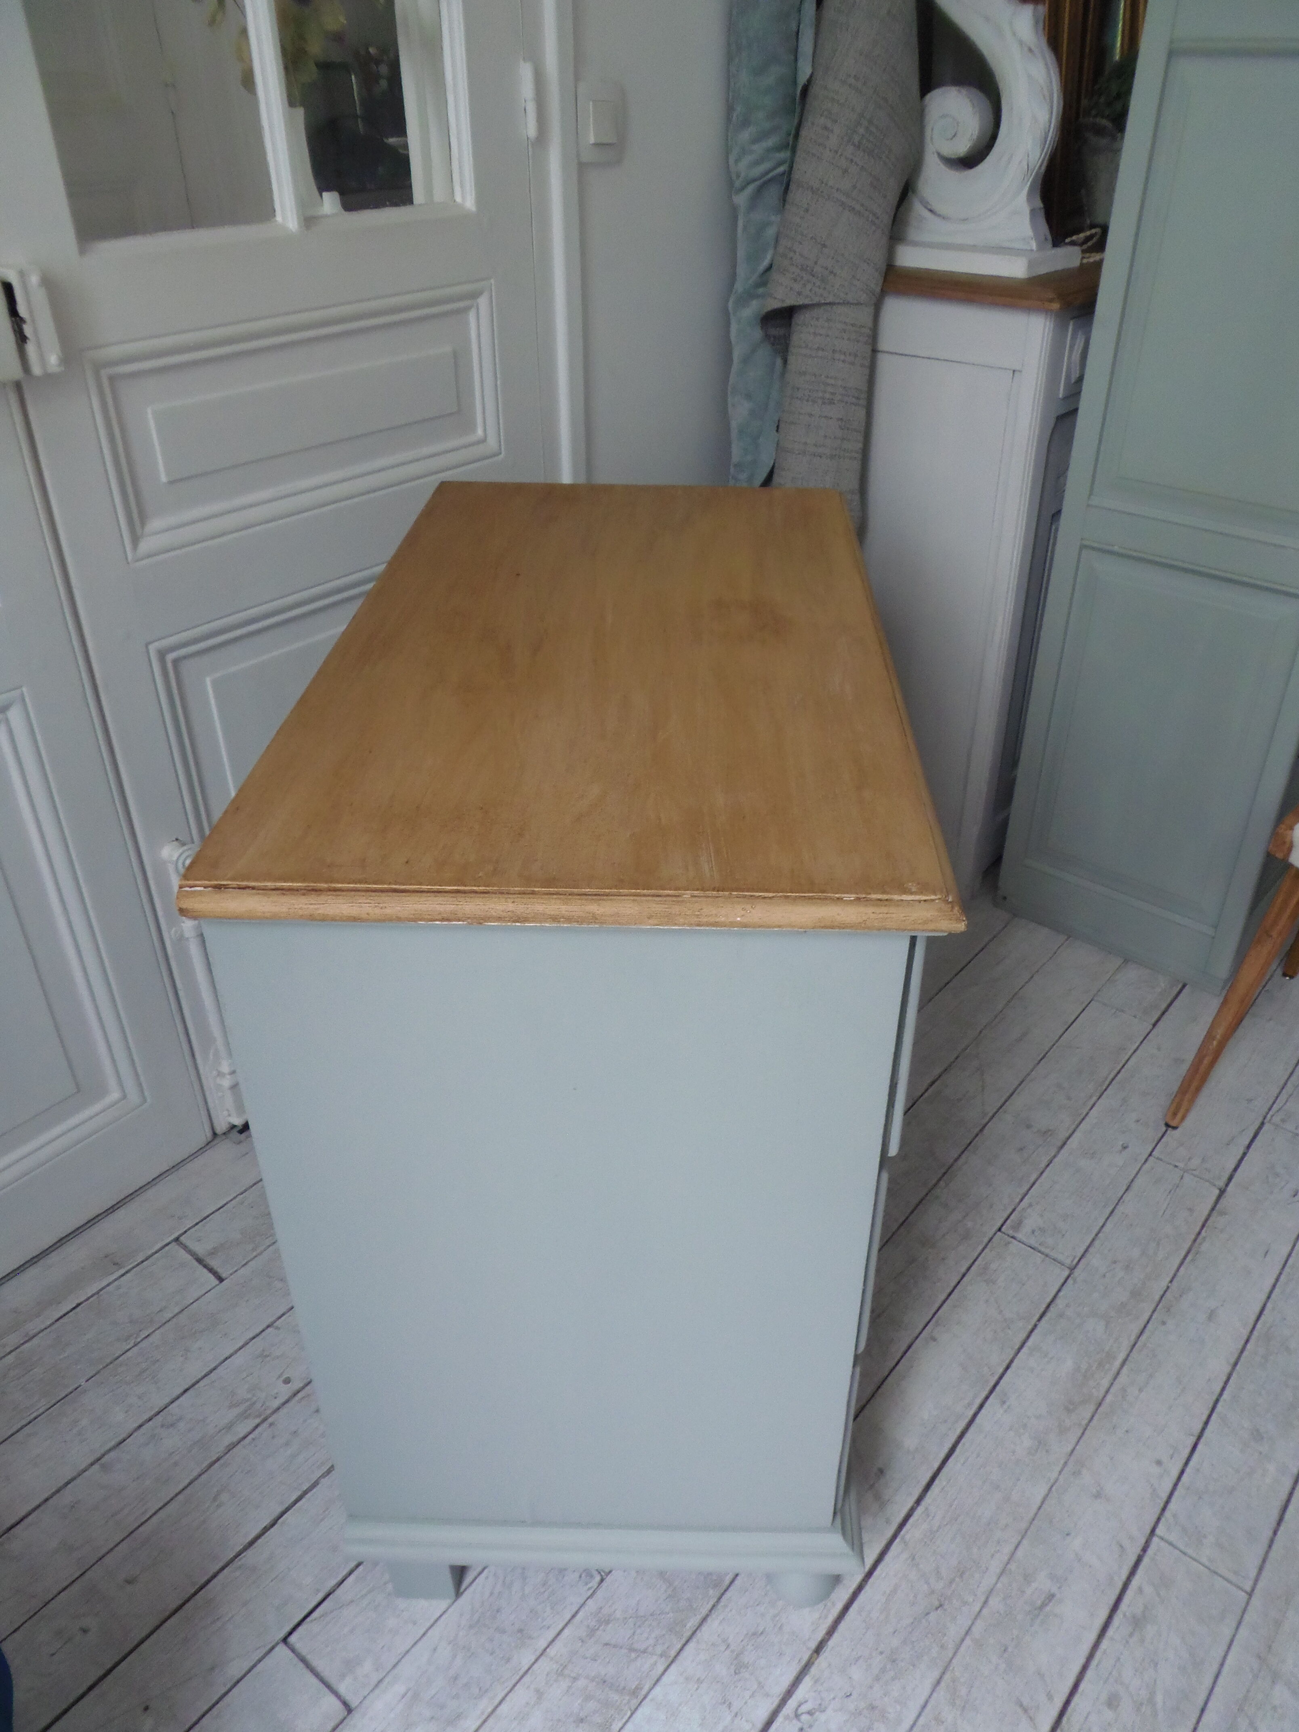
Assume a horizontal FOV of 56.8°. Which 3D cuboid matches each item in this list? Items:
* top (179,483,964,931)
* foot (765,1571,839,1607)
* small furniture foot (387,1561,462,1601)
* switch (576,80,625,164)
[{"bbox_3d":[-0.026,-0.184,0.943,0.410,0.019,0.769,1,33,2],"label":"top"},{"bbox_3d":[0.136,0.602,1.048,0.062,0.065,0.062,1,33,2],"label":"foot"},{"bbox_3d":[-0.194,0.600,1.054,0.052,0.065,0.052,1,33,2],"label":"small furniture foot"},{"bbox_3d":[-0.061,-0.913,1.475,0.015,0.085,0.085,22,39,31],"label":"switch"}]

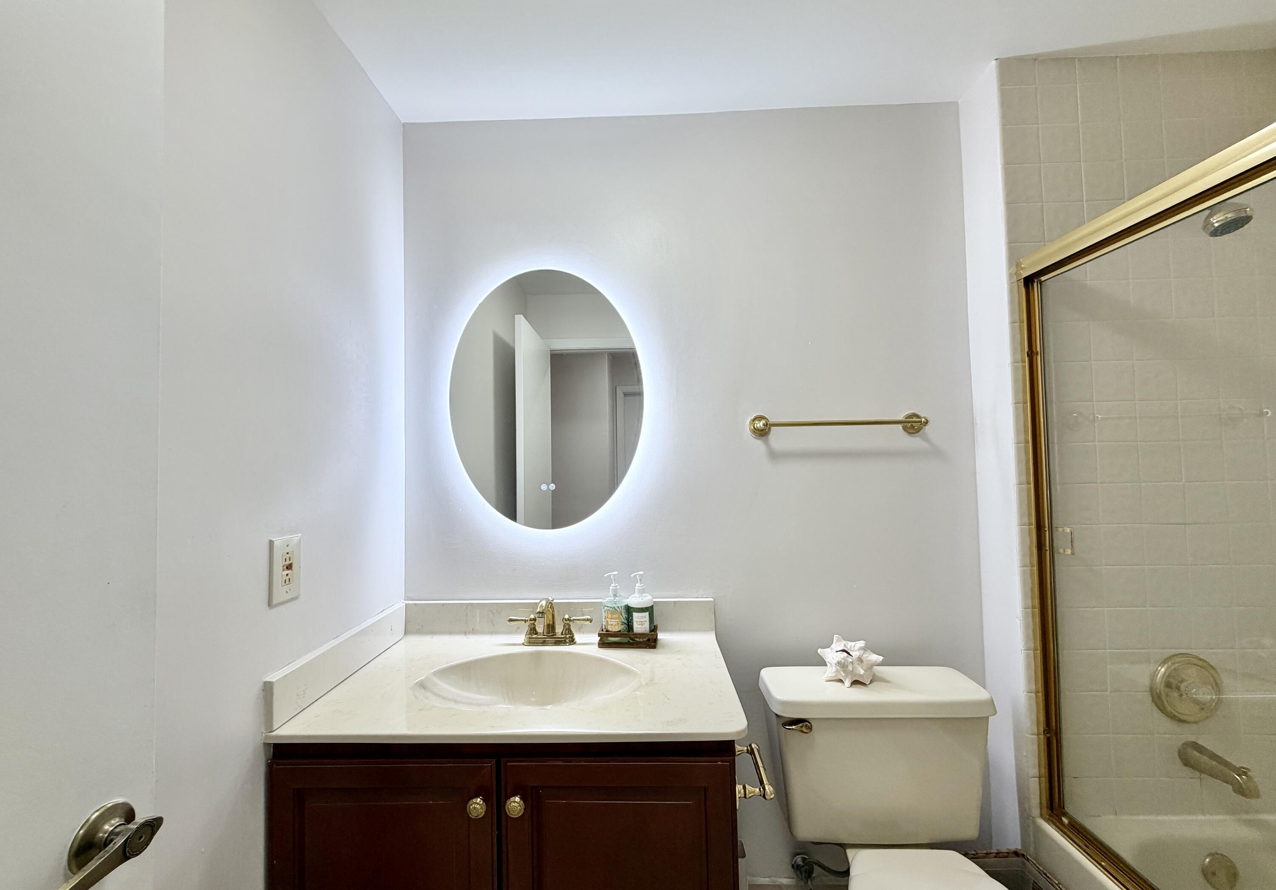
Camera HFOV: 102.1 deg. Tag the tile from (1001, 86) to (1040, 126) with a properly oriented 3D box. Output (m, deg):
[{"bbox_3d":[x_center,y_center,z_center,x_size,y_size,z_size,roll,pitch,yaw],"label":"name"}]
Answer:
[{"bbox_3d":[1.046,-0.926,1.414,0.099,0.110,0.009,-1,-2,2],"label":"tile"}]

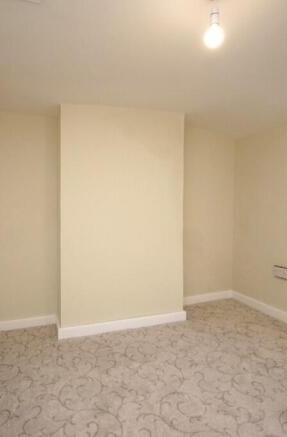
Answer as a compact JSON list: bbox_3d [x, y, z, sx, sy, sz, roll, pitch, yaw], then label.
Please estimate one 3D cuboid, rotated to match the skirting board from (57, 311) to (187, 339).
[{"bbox_3d":[-0.154,1.052,2.725,1.310,0.096,0.026,0,0,-21],"label":"skirting board"}]

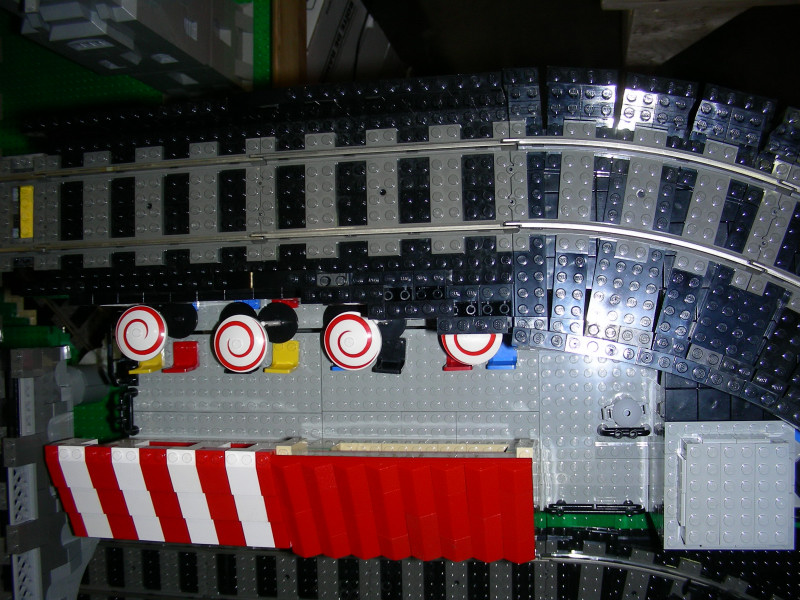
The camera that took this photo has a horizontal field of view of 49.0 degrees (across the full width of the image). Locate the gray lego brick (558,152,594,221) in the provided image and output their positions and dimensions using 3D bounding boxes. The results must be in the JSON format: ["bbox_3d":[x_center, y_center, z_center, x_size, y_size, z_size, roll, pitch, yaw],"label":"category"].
[{"bbox_3d":[0.085,-0.054,0.423,0.016,0.005,0.033,4,89,11],"label":"gray lego brick"}]

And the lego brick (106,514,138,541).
[{"bbox_3d":[-0.150,0.119,0.474,0.016,0.011,0.024,-1,88,11],"label":"lego brick"}]

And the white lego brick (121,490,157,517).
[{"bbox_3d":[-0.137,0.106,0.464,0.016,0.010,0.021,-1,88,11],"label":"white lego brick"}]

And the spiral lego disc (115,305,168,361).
[{"bbox_3d":[-0.146,0.019,0.492,0.032,0.008,0.032,0,89,11],"label":"spiral lego disc"}]

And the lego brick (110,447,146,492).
[{"bbox_3d":[-0.139,0.088,0.453,0.016,0.011,0.024,-1,88,11],"label":"lego brick"}]

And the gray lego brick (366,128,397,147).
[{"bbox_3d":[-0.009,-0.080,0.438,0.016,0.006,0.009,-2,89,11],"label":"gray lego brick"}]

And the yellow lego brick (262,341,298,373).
[{"bbox_3d":[-0.070,0.033,0.515,0.016,0.018,0.018,-2,89,11],"label":"yellow lego brick"}]

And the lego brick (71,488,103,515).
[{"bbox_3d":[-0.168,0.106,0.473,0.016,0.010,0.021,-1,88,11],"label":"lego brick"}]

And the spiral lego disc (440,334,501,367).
[{"bbox_3d":[0.038,0.018,0.459,0.032,0.007,0.032,0,88,11],"label":"spiral lego disc"}]

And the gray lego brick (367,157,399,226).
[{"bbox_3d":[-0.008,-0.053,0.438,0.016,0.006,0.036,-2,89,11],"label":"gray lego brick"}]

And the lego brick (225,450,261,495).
[{"bbox_3d":[-0.077,0.086,0.432,0.016,0.011,0.024,-1,89,11],"label":"lego brick"}]

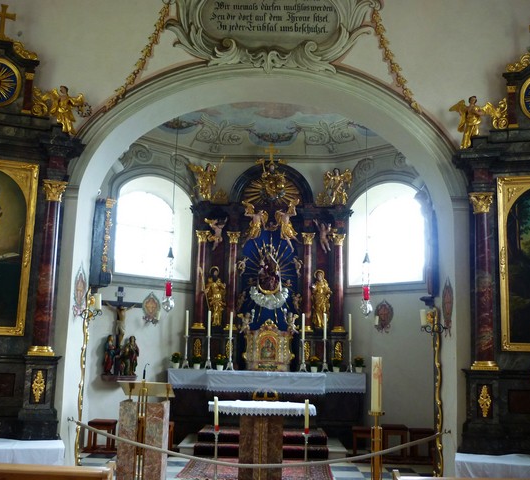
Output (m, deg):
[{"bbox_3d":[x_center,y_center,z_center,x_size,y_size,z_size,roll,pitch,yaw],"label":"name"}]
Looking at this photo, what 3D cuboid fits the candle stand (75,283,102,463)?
[{"bbox_3d":[-1.977,1.662,6.661,0.250,2.262,0.220,2,-9,0],"label":"candle stand"}]

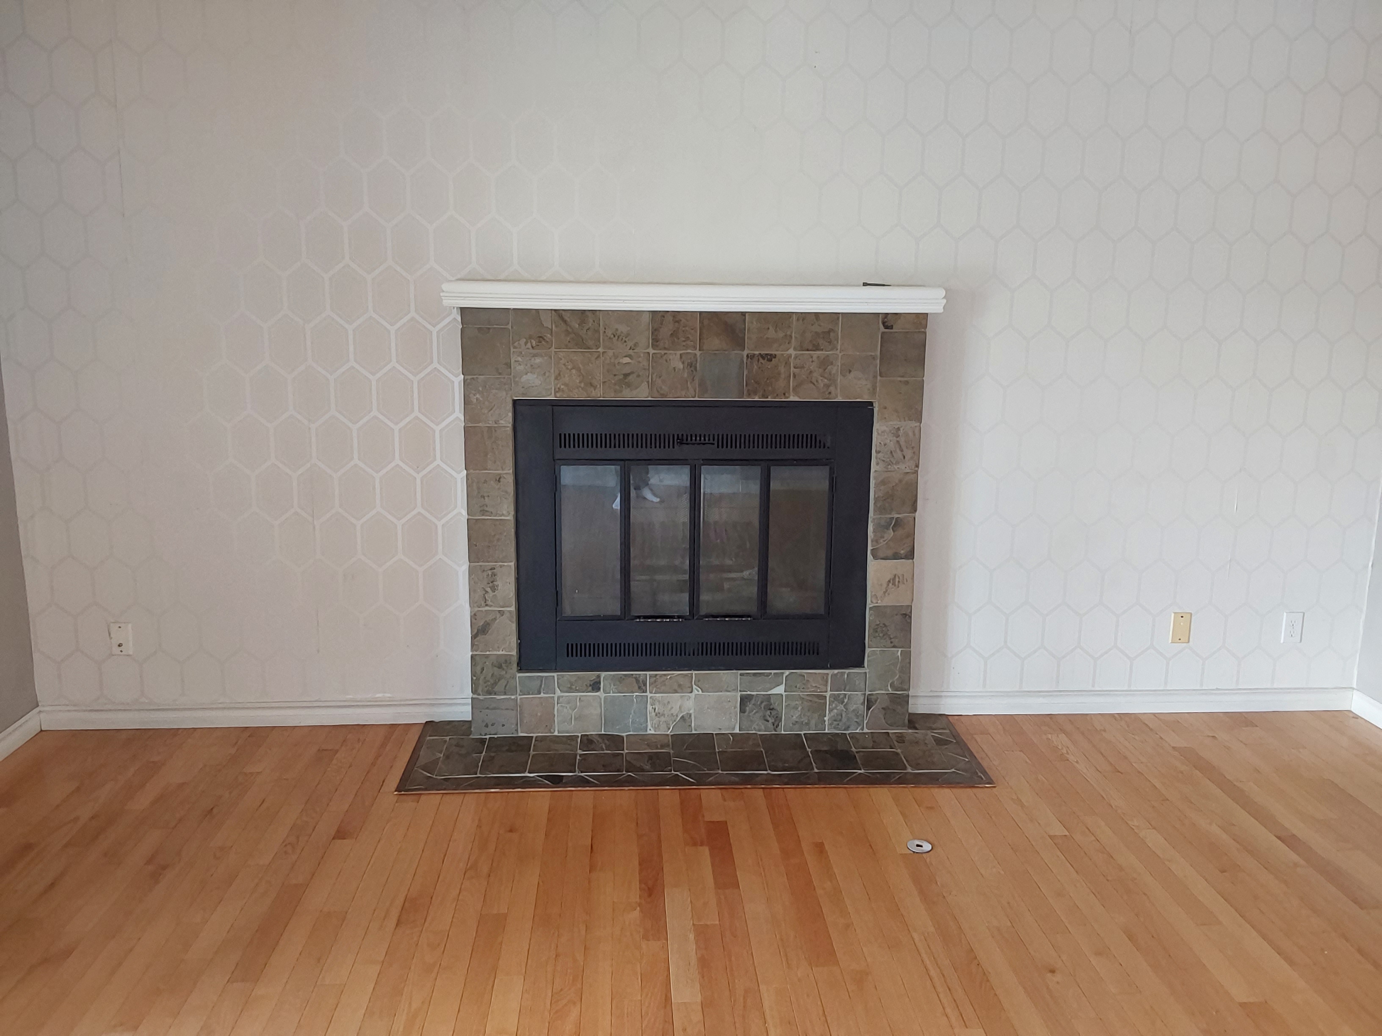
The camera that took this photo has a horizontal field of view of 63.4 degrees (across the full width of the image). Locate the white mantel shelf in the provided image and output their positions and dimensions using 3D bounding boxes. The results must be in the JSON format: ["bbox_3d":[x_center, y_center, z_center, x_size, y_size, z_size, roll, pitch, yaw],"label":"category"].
[{"bbox_3d":[0.012,-0.706,3.578,1.570,0.076,0.229,0,11,-3],"label":"white mantel shelf"}]

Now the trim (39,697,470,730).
[{"bbox_3d":[-1.484,0.675,3.874,1.483,0.089,0.014,0,11,-3],"label":"trim"}]

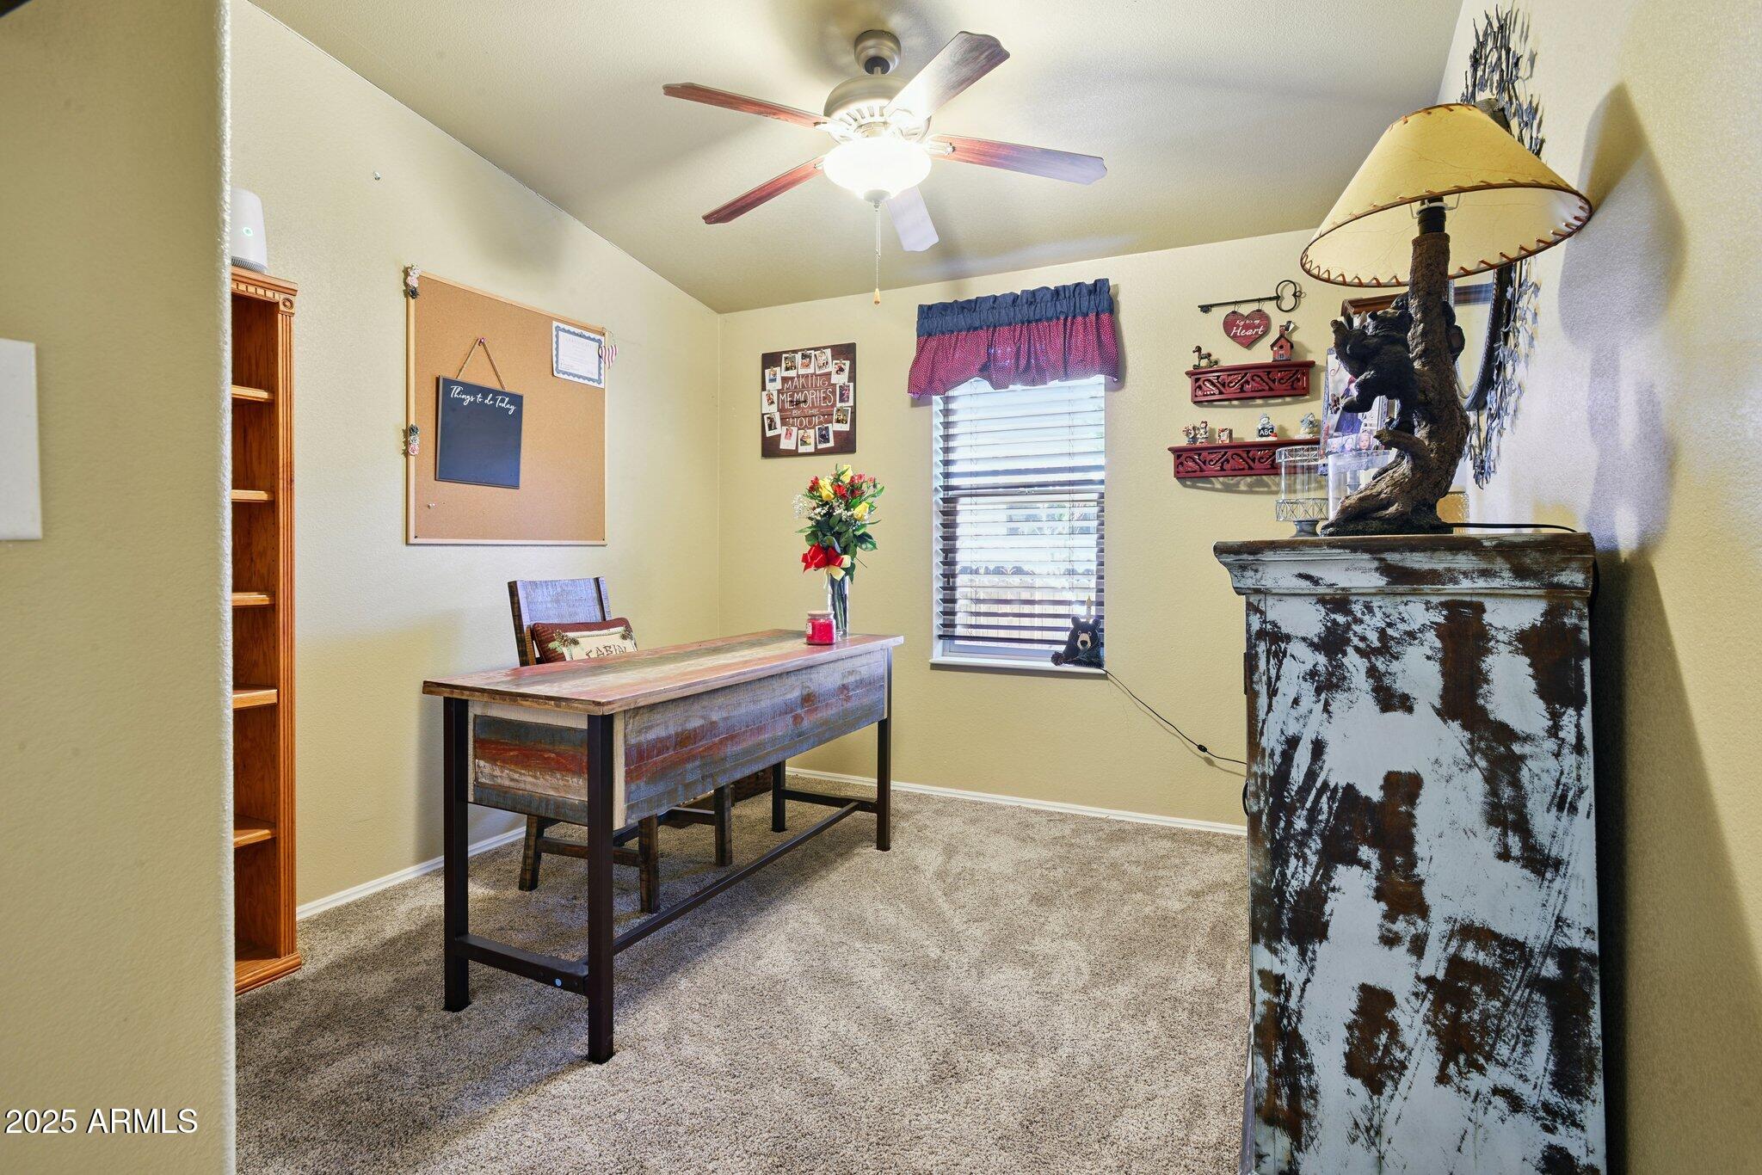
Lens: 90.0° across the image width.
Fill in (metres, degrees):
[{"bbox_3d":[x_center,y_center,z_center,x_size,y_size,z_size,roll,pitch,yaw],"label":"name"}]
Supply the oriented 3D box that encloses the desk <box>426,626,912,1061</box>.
[{"bbox_3d":[-0.496,0.592,2.652,0.549,0.783,1.530,1,3,25],"label":"desk"}]

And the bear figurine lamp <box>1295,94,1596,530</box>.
[{"bbox_3d":[0.812,-0.370,1.296,0.355,0.598,0.355,1,3,28],"label":"bear figurine lamp"}]

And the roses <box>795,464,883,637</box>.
[{"bbox_3d":[-0.145,-0.125,3.083,0.305,0.610,0.280,0,3,0],"label":"roses"}]

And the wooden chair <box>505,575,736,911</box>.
[{"bbox_3d":[-0.844,0.472,2.935,0.565,0.995,0.455,1,3,22],"label":"wooden chair"}]

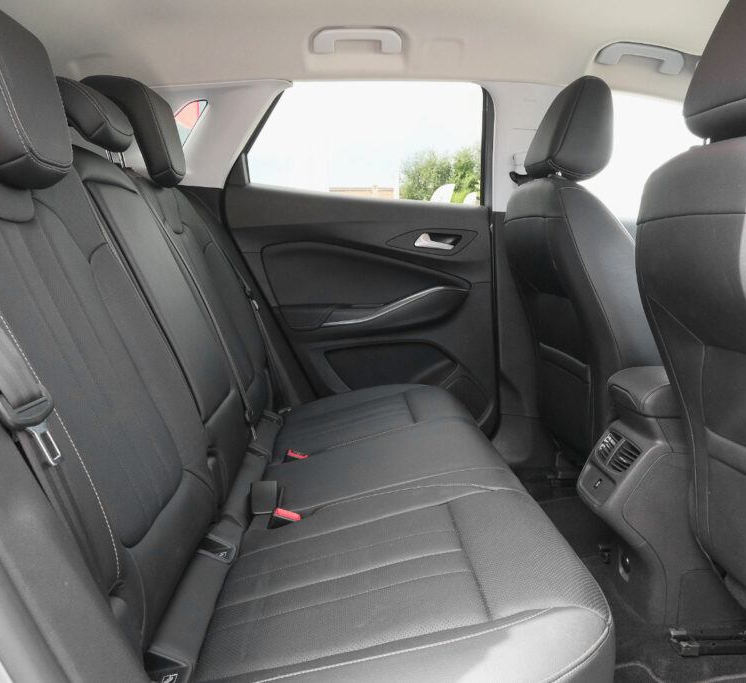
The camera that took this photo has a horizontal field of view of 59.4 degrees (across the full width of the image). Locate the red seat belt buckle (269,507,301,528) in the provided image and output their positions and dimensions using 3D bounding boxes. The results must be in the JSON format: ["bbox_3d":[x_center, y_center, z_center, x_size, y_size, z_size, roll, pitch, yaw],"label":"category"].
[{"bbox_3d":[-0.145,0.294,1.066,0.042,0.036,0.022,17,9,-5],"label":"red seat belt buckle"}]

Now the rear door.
[{"bbox_3d":[-0.025,-0.168,1.858,0.820,1.060,0.200,0,10,-2],"label":"rear door"}]

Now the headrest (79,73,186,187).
[{"bbox_3d":[-0.495,-0.433,1.427,0.145,0.235,0.245,-15,10,1],"label":"headrest"}]

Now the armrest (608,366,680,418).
[{"bbox_3d":[0.608,0.086,1.202,0.300,0.070,0.165,0,10,-2],"label":"armrest"}]

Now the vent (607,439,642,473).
[{"bbox_3d":[0.470,0.211,1.188,0.025,0.062,0.060,34,7,-7],"label":"vent"}]

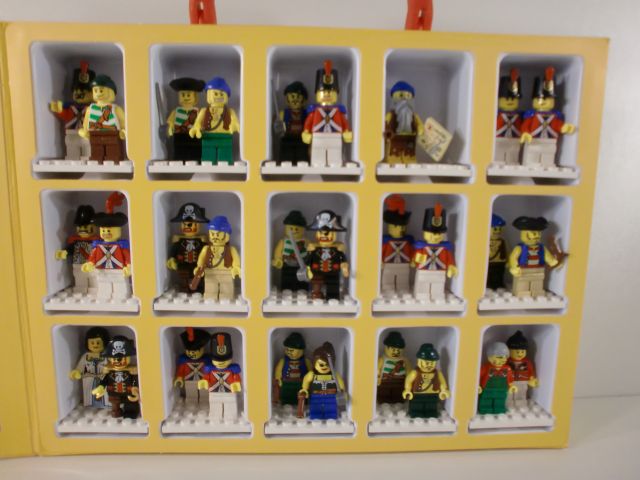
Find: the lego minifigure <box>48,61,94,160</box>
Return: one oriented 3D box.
[{"bbox_3d":[-0.123,-0.066,0.248,0.025,0.052,0.021,0,10,-2],"label":"lego minifigure"}]

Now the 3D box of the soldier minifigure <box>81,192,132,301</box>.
[{"bbox_3d":[-0.110,0.004,0.253,0.026,0.057,0.015,0,10,-2],"label":"soldier minifigure"}]

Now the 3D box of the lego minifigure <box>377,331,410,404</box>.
[{"bbox_3d":[0.042,0.075,0.283,0.025,0.042,0.016,0,10,-2],"label":"lego minifigure"}]

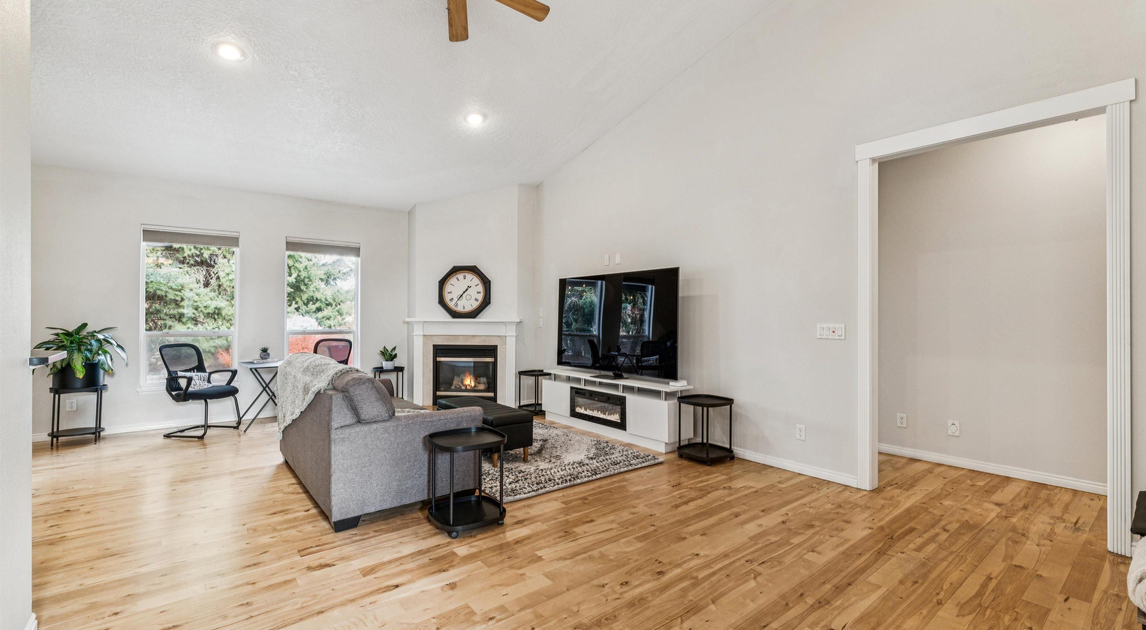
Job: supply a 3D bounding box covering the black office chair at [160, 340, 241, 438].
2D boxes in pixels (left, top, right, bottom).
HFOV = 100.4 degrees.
[{"bbox_3d":[-4.043,0.796,5.171,0.580,0.966,0.590,0,0,7],"label":"black office chair"}]

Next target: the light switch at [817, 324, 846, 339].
[{"bbox_3d":[1.982,0.129,3.669,0.012,0.115,0.203,0,0,-41],"label":"light switch"}]

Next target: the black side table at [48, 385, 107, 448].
[{"bbox_3d":[-4.910,0.991,4.731,0.410,0.565,0.410,0,0,-36],"label":"black side table"}]

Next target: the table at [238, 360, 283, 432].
[{"bbox_3d":[-3.495,0.920,5.489,0.460,0.710,0.520,0,0,-41],"label":"table"}]

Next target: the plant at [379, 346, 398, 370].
[{"bbox_3d":[-2.533,0.590,6.561,0.260,0.325,0.240,0,0,7],"label":"plant"}]

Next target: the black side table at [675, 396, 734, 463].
[{"bbox_3d":[1.186,1.018,4.266,0.415,0.530,0.415,0,0,-41],"label":"black side table"}]

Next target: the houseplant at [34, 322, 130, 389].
[{"bbox_3d":[-4.890,0.418,4.763,0.630,0.640,0.560,0,0,-38],"label":"houseplant"}]

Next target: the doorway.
[{"bbox_3d":[2.567,0.018,3.051,0.160,2.530,1.330,0,0,-41],"label":"doorway"}]

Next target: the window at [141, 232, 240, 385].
[{"bbox_3d":[-4.436,-0.099,5.557,0.876,1.790,0.100,0,0,-38],"label":"window"}]

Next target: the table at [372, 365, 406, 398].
[{"bbox_3d":[-2.530,1.012,6.570,0.405,0.546,0.405,0,0,-38],"label":"table"}]

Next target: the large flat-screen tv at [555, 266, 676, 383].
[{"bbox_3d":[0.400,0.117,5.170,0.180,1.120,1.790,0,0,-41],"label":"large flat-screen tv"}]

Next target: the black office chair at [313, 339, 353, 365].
[{"bbox_3d":[-3.104,0.799,5.968,0.590,0.966,0.580,0,0,2],"label":"black office chair"}]

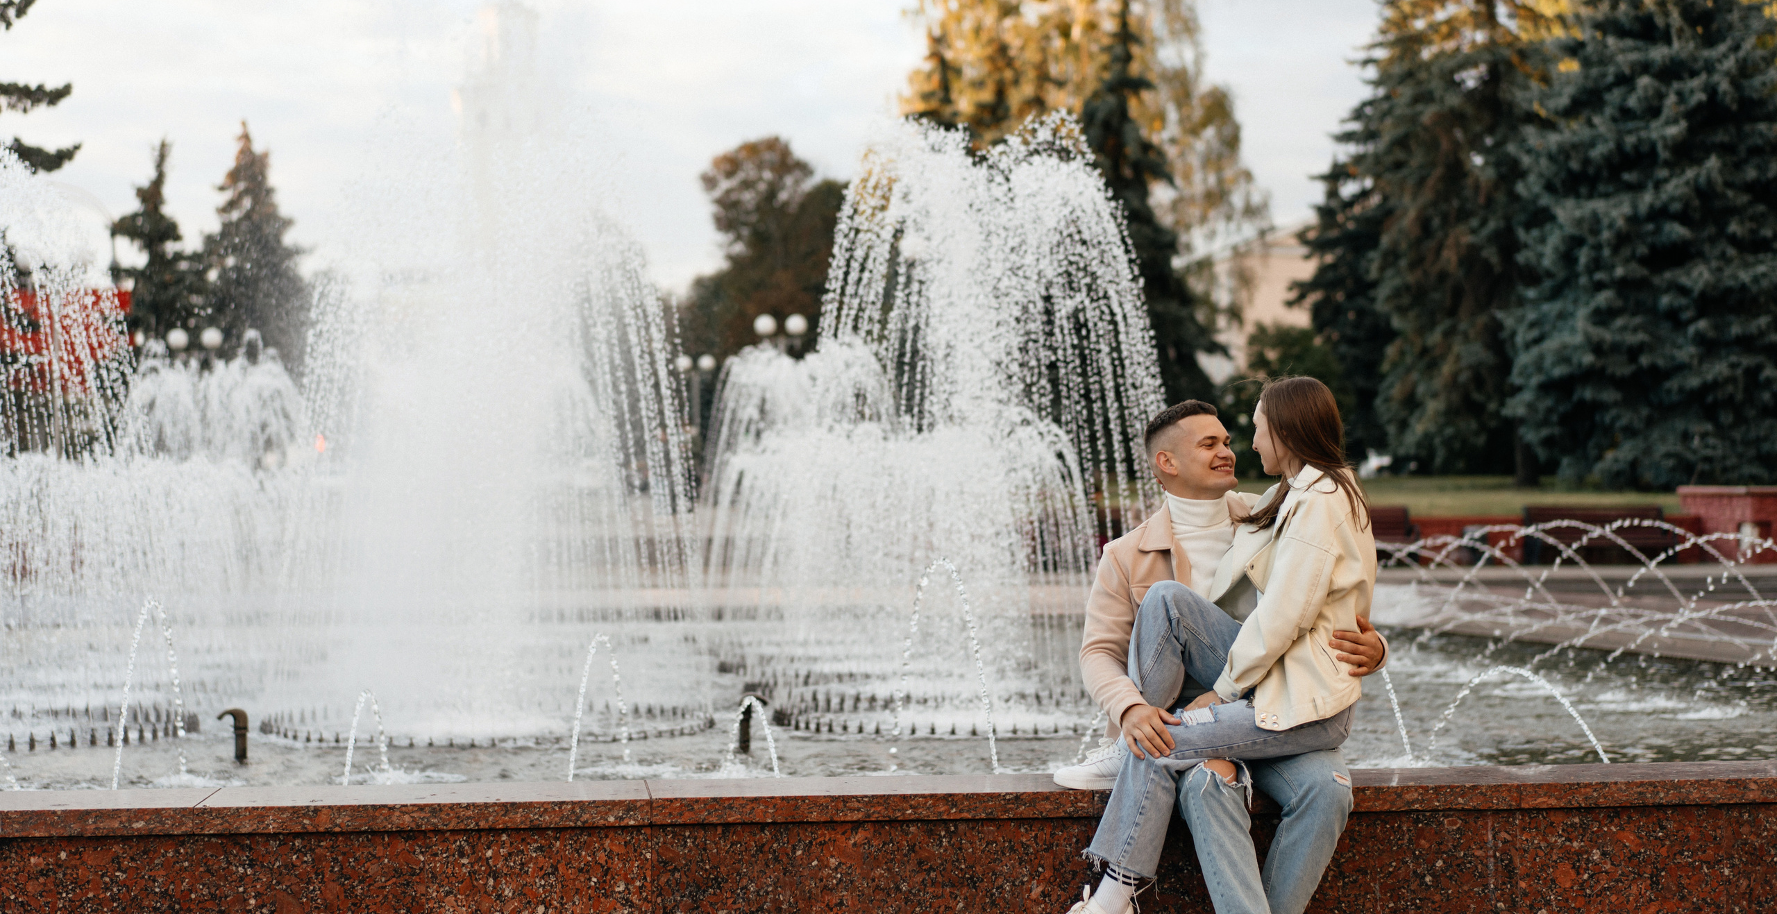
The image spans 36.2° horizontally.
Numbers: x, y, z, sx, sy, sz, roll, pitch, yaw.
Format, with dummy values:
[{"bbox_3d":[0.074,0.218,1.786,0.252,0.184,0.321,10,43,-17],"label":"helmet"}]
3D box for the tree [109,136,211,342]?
[{"bbox_3d":[-22.600,-4.350,84.000,3.600,11.100,3.600,0,0,0],"label":"tree"}]

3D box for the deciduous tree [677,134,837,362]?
[{"bbox_3d":[-3.900,-4.400,84.000,5.600,11.200,5.400,0,0,0],"label":"deciduous tree"}]

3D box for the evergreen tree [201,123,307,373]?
[{"bbox_3d":[-19.700,-4.600,84.000,3.800,11.600,3.800,0,0,0],"label":"evergreen tree"}]

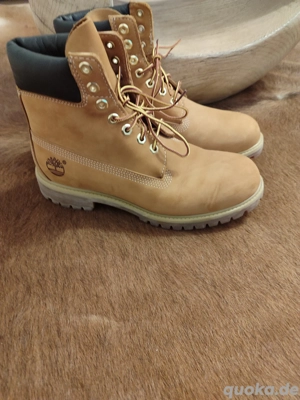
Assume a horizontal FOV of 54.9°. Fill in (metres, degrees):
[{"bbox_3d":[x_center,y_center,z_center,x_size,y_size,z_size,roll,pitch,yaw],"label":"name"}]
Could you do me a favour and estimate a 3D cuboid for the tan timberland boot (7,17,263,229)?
[{"bbox_3d":[-0.006,-0.082,0.325,0.306,0.208,0.110,6,45,7],"label":"tan timberland boot"}]

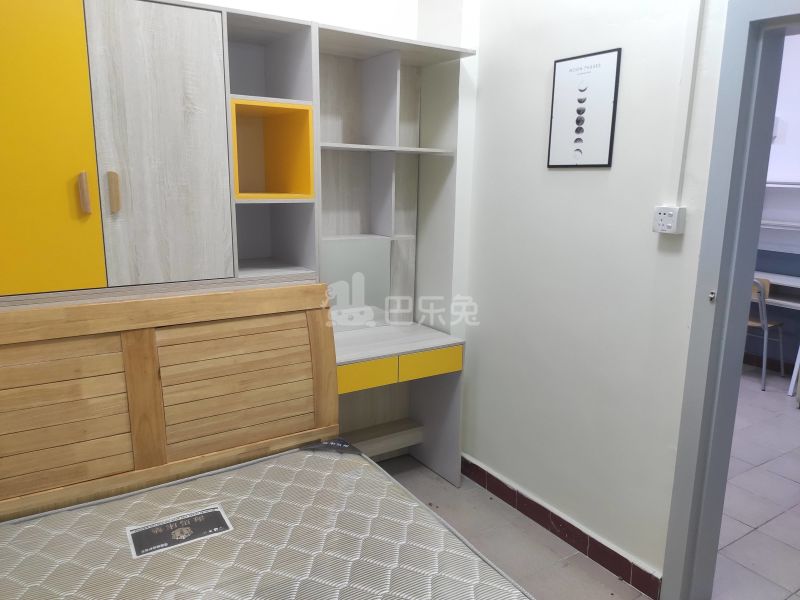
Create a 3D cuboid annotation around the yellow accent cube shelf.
[{"bbox_3d":[-0.603,-0.606,2.482,0.323,0.360,0.475,-6,13,-32],"label":"yellow accent cube shelf"}]

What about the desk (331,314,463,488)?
[{"bbox_3d":[-0.147,0.563,2.904,0.770,0.750,0.480,-6,13,-32],"label":"desk"}]

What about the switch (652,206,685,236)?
[{"bbox_3d":[0.882,-0.261,1.964,0.043,0.083,0.083,-6,13,-32],"label":"switch"}]

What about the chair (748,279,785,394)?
[{"bbox_3d":[2.731,0.210,4.653,0.530,0.810,0.430,-9,15,-40],"label":"chair"}]

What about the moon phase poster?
[{"bbox_3d":[0.675,-0.698,2.234,0.018,0.403,0.302,-6,13,-32],"label":"moon phase poster"}]

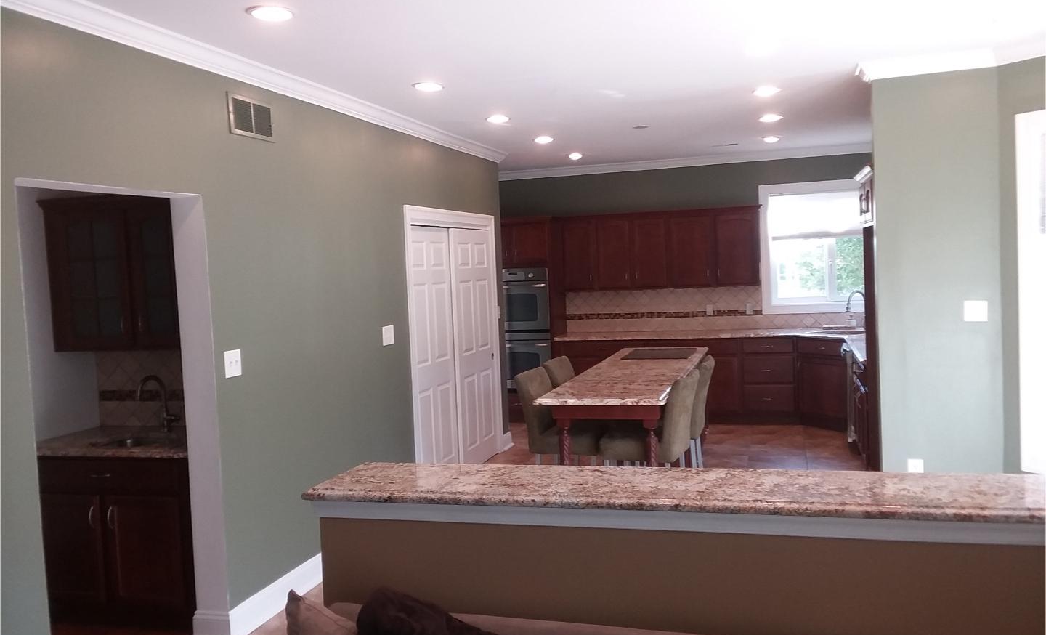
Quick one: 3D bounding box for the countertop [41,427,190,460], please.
[{"bbox_3d":[-2.005,0.648,4.556,1.050,0.040,0.660,-2,4,16],"label":"countertop"}]

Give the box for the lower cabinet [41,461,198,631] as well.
[{"bbox_3d":[-1.981,1.096,4.593,1.030,0.870,0.620,-2,4,16],"label":"lower cabinet"}]

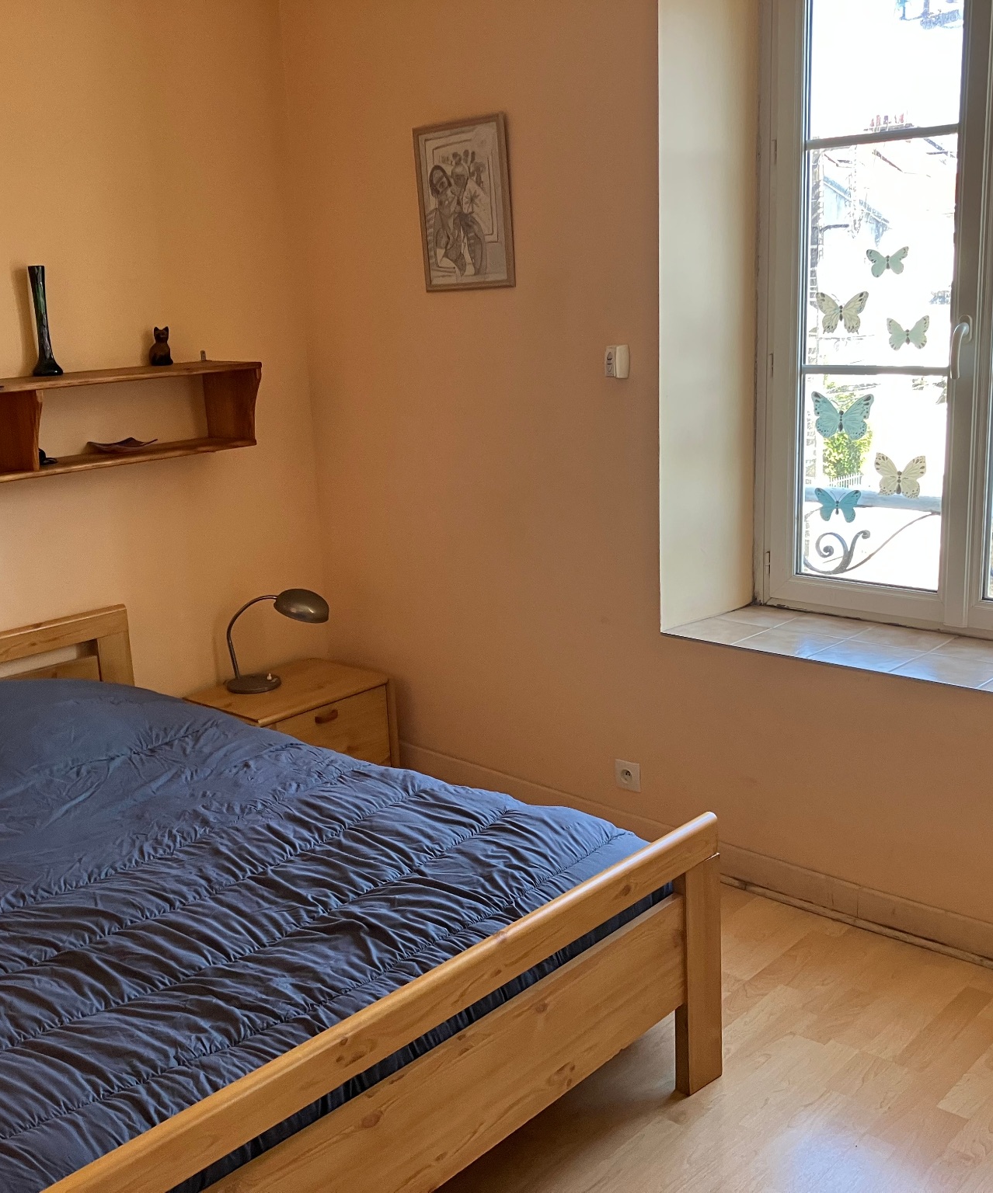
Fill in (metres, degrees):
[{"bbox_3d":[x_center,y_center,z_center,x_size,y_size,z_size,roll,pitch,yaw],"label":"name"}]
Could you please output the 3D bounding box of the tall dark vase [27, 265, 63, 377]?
[{"bbox_3d":[-1.134,-0.683,3.211,0.074,0.272,0.074,10,18,40],"label":"tall dark vase"}]

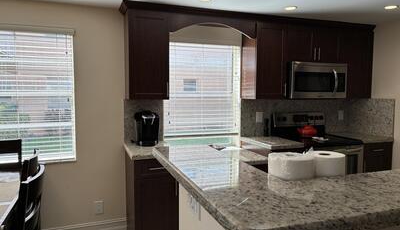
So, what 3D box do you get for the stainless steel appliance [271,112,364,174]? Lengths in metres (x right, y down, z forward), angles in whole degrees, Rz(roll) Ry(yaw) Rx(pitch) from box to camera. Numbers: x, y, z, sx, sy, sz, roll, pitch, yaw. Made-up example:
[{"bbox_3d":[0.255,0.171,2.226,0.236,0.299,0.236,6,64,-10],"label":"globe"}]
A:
[{"bbox_3d":[1.345,0.602,3.542,0.762,1.200,0.690,-1,5,-19],"label":"stainless steel appliance"}]

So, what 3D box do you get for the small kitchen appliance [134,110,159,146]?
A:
[{"bbox_3d":[-0.549,0.129,3.082,0.240,0.345,0.305,-1,4,-14],"label":"small kitchen appliance"}]

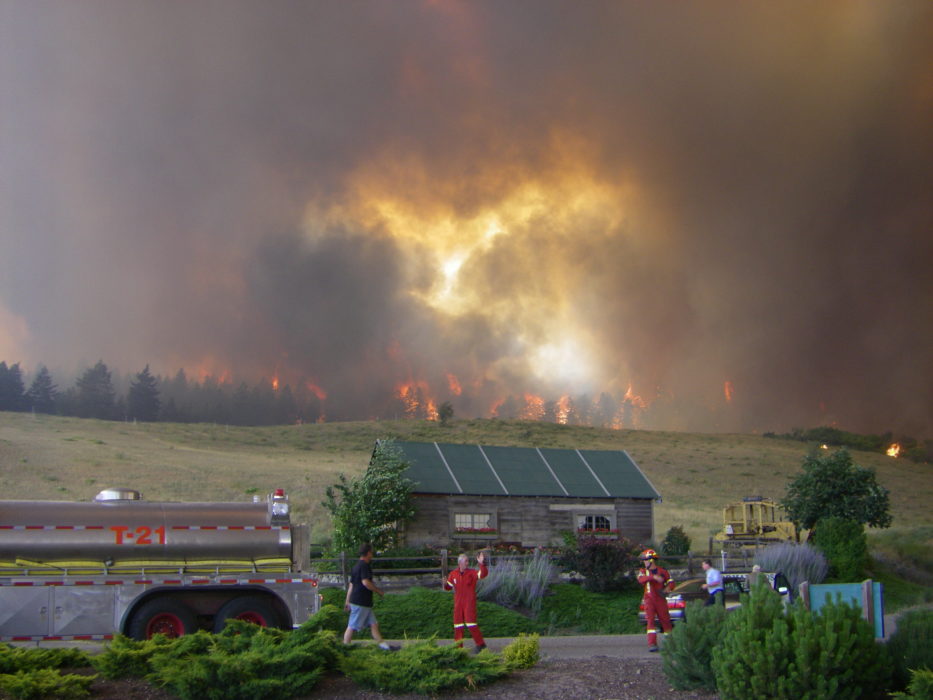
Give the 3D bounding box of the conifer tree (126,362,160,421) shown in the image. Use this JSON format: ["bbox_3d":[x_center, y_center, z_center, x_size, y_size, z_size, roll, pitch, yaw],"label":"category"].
[{"bbox_3d":[-59.914,8.316,190.000,6.307,11.416,6.307,0,-11,0],"label":"conifer tree"}]

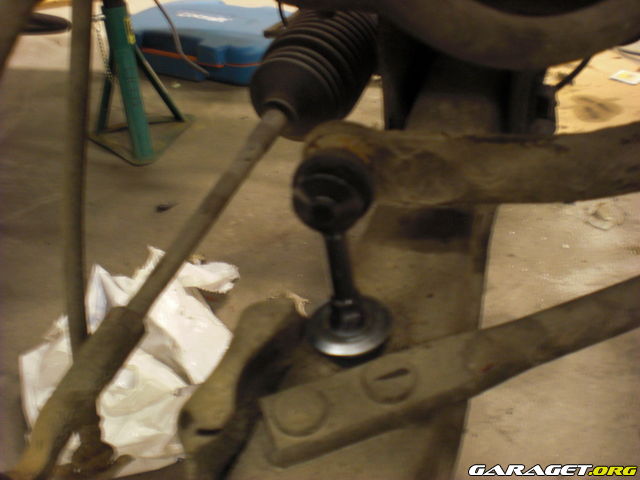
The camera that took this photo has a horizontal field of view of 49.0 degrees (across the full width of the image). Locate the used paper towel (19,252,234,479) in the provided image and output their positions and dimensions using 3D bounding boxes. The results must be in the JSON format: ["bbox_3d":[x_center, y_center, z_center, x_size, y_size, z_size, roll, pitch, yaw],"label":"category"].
[{"bbox_3d":[-0.208,0.105,0.788,0.260,0.095,0.310,13,38,24],"label":"used paper towel"}]

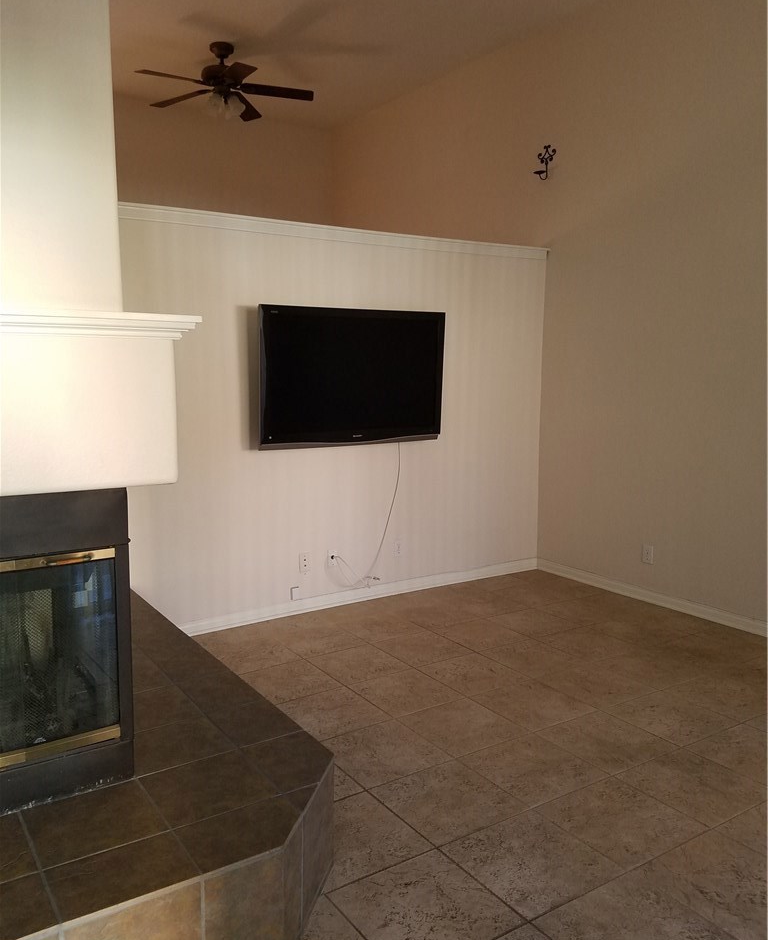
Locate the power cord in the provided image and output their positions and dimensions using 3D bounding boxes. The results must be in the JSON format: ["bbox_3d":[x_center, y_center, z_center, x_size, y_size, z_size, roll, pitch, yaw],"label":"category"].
[{"bbox_3d":[-0.116,0.298,4.923,0.540,0.920,0.100,-5,9,-33],"label":"power cord"}]

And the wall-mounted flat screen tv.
[{"bbox_3d":[-0.182,-0.564,4.656,1.255,0.790,0.115,-4,11,-32],"label":"wall-mounted flat screen tv"}]

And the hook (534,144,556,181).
[{"bbox_3d":[1.127,-2.193,5.476,0.135,0.245,0.178,-5,9,-33],"label":"hook"}]

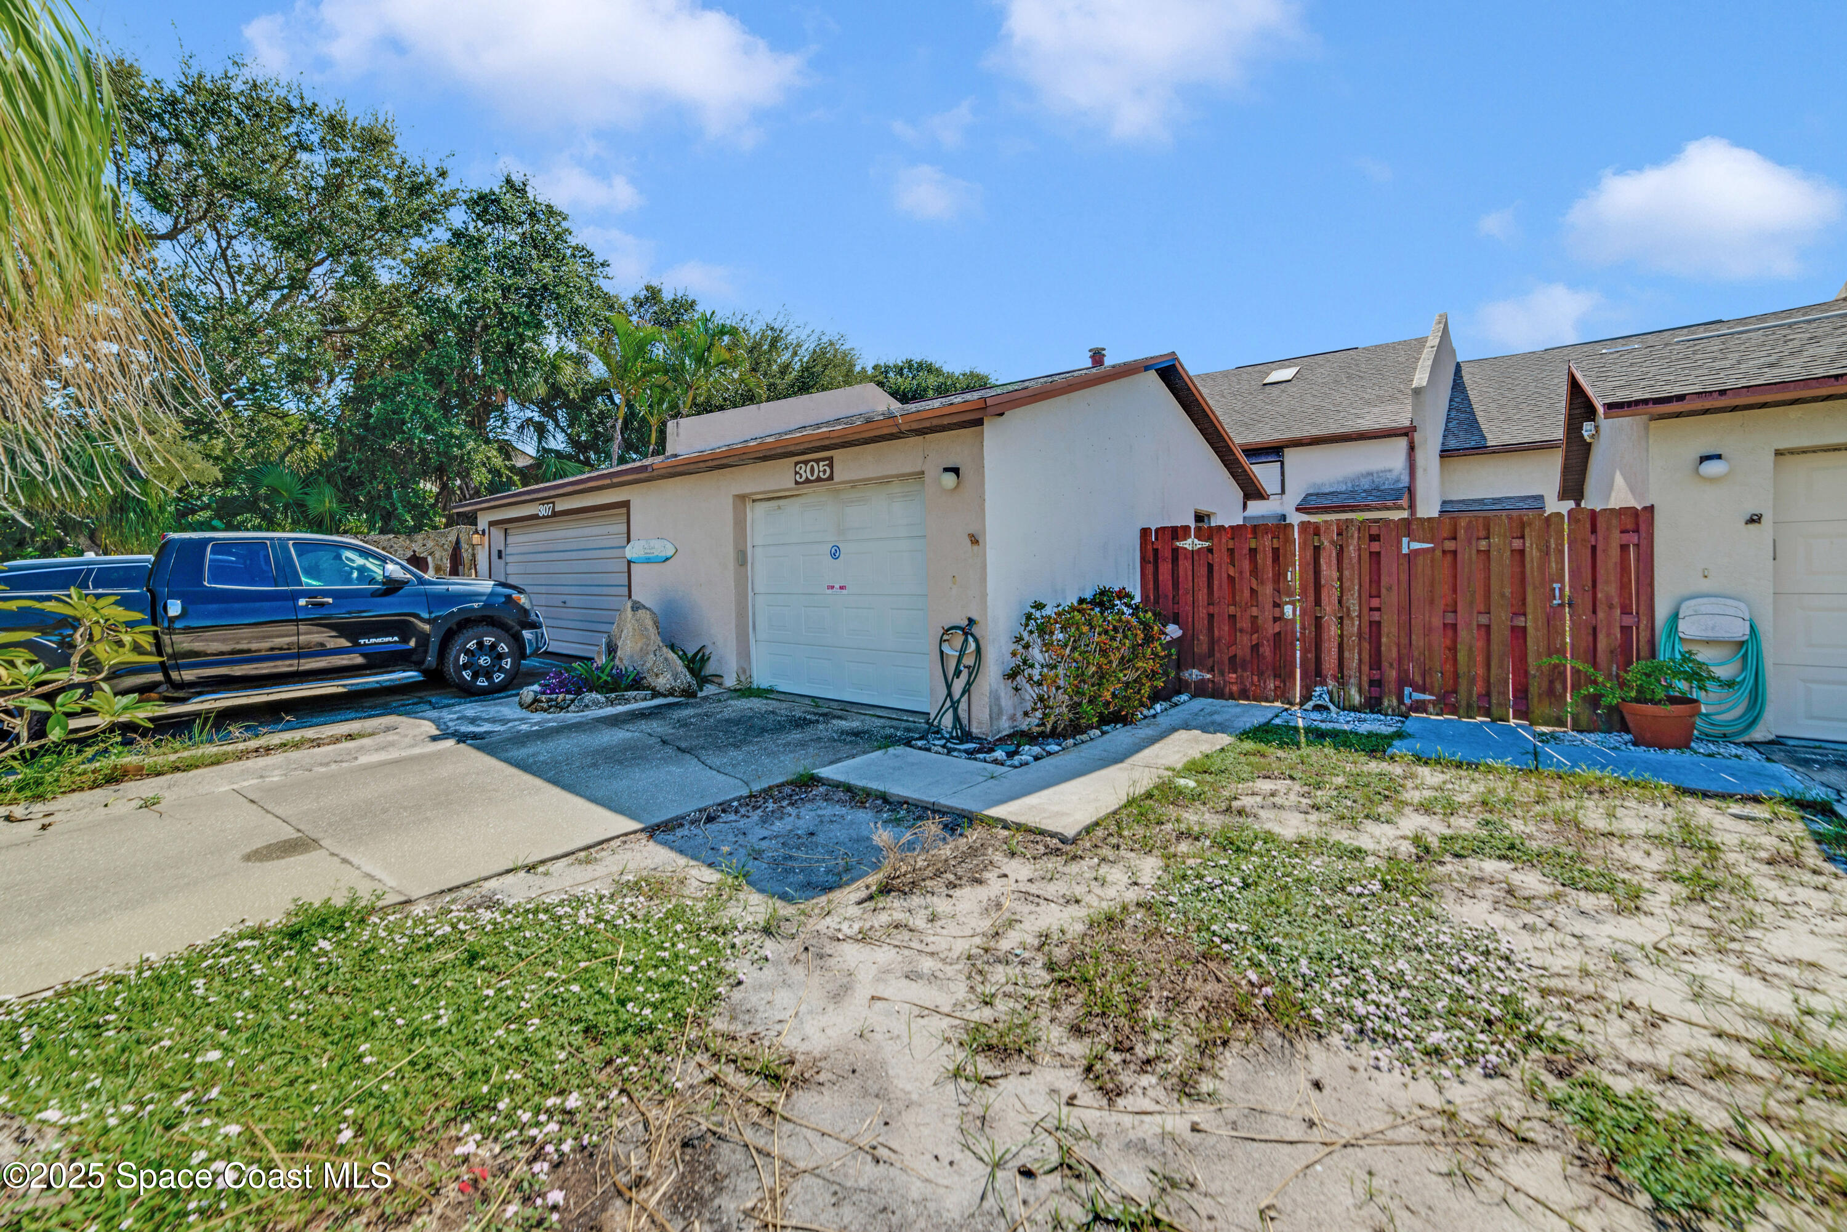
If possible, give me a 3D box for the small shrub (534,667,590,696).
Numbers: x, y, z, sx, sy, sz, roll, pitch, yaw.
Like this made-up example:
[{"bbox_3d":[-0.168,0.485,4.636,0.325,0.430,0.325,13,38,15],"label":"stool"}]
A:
[{"bbox_3d":[-3.907,0.705,7.750,0.570,0.370,0.500,-2,3,-27],"label":"small shrub"}]

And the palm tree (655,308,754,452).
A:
[{"bbox_3d":[-5.469,-3.678,18.516,2.536,8.206,2.400,-2,3,-16],"label":"palm tree"}]

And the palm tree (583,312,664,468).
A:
[{"bbox_3d":[-7.458,-3.555,18.212,2.061,8.053,2.100,-2,3,-22],"label":"palm tree"}]

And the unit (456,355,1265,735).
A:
[{"bbox_3d":[-1.264,-1.333,11.898,10.950,4.050,7.800,2,4,39],"label":"unit"}]

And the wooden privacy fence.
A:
[{"bbox_3d":[4.160,-0.006,7.014,4.179,1.865,0.130,2,4,39],"label":"wooden privacy fence"}]

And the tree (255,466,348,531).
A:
[{"bbox_3d":[-15.961,-1.671,18.618,2.378,4.507,2.300,-3,4,-40],"label":"tree"}]

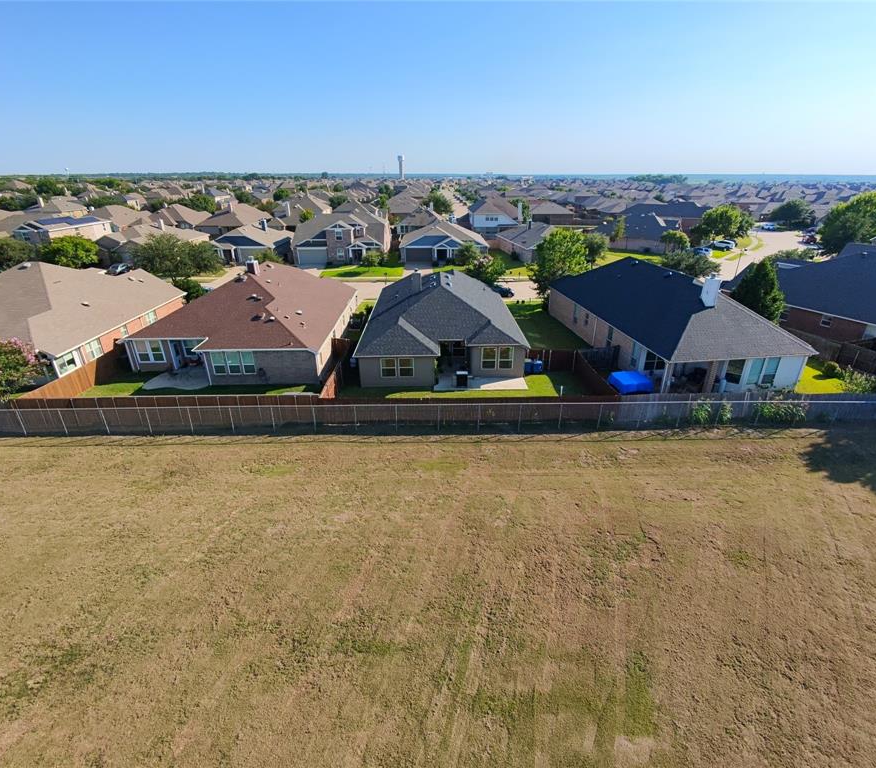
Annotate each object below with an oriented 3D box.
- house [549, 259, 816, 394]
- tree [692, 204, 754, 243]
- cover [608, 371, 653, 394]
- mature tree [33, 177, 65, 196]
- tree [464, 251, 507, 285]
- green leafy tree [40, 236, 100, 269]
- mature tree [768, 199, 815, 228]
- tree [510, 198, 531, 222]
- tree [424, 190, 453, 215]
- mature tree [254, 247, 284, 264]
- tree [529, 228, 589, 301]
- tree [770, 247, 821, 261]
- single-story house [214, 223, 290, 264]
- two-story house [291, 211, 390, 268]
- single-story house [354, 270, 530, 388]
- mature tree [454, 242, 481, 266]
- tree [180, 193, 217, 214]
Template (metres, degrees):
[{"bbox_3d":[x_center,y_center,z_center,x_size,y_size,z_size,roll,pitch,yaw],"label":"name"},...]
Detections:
[{"bbox_3d":[19.464,-7.286,42.571,11.600,7.000,23.400,-3,24,-8],"label":"house"},{"bbox_3d":[63.062,-35.672,105.540,12.600,8.200,11.800,0,24,0],"label":"tree"},{"bbox_3d":[14.122,0.047,34.482,2.500,1.000,2.200,-3,24,-7],"label":"cover"},{"bbox_3d":[-158.866,-76.981,193.506,12.200,12.000,12.000,0,24,0],"label":"mature tree"},{"bbox_3d":[7.140,-17.240,69.470,5.800,4.400,5.800,0,24,0],"label":"tree"},{"bbox_3d":[-55.965,-19.901,72.696,8.800,5.500,8.200,0,24,0],"label":"green leafy tree"},{"bbox_3d":[95.080,-45.715,128.409,12.000,8.200,11.500,0,24,0],"label":"mature tree"},{"bbox_3d":[21.679,-45.519,128.589,5.800,8.000,5.800,0,24,0],"label":"tree"},{"bbox_3d":[0.370,-67.790,177.790,10.500,8.900,10.500,0,24,0],"label":"tree"},{"bbox_3d":[-29.269,-22.021,82.114,4.600,3.800,4.600,0,24,0],"label":"mature tree"},{"bbox_3d":[13.924,-13.909,55.938,7.100,8.300,7.100,0,24,0],"label":"tree"},{"bbox_3d":[59.350,-20.760,77.700,6.800,4.400,6.800,0,24,0],"label":"tree"},{"bbox_3d":[-34.023,-27.359,89.604,12.200,6.200,18.000,0,24,0],"label":"single-story house"},{"bbox_3d":[-18.678,-30.443,94.471,16.200,9.200,21.000,-1,24,-1],"label":"two-story house"},{"bbox_3d":[0.420,-6.610,42.250,12.800,6.600,20.300,0,24,0],"label":"single-story house"},{"bbox_3d":[5.260,-21.960,79.960,4.600,4.500,4.600,0,24,0],"label":"mature tree"},{"bbox_3d":[-68.813,-49.865,136.541,10.000,8.700,9.500,0,24,0],"label":"tree"}]

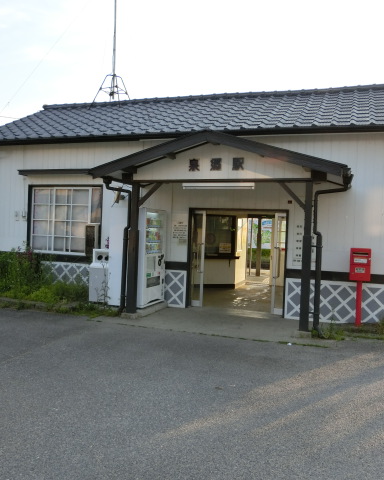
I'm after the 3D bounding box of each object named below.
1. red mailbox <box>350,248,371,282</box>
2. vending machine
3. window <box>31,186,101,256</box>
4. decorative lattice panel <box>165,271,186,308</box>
[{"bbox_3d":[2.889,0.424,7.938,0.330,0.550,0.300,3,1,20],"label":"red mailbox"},{"bbox_3d":[-1.042,0.323,9.001,0.740,1.840,0.970,3,1,20],"label":"vending machine"},{"bbox_3d":[-2.851,-0.433,10.235,1.840,1.500,0.100,3,1,20],"label":"window"},{"bbox_3d":[-0.358,0.988,9.303,0.500,0.750,0.060,3,1,20],"label":"decorative lattice panel"}]

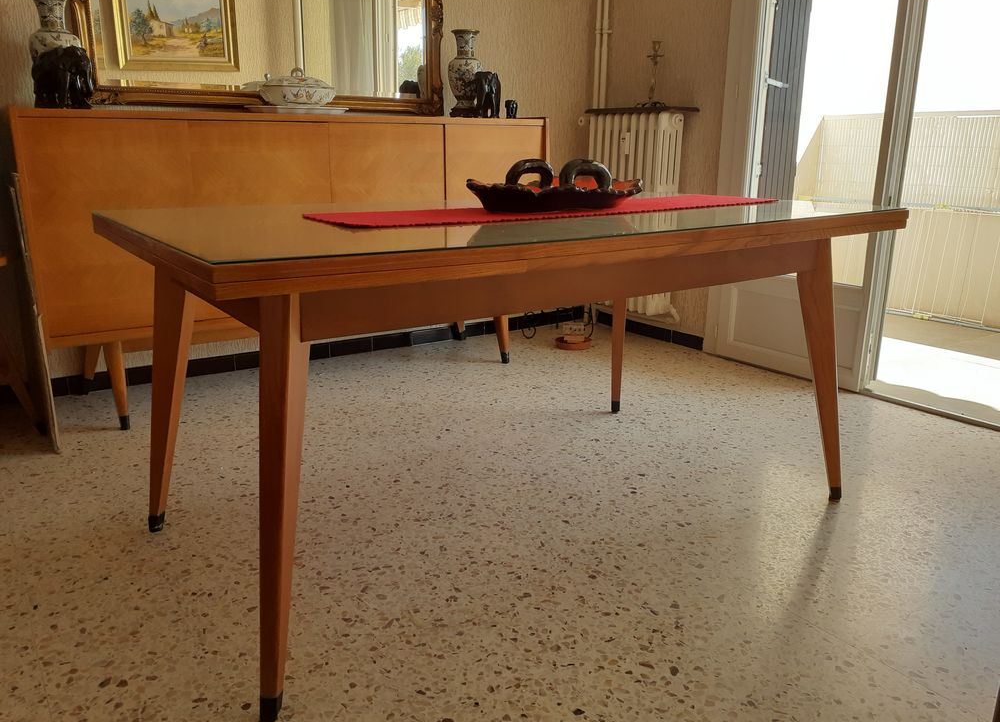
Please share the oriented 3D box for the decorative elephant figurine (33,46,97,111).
[{"bbox_3d":[-1.327,-0.858,2.370,0.160,0.183,0.110,6,16,23],"label":"decorative elephant figurine"}]

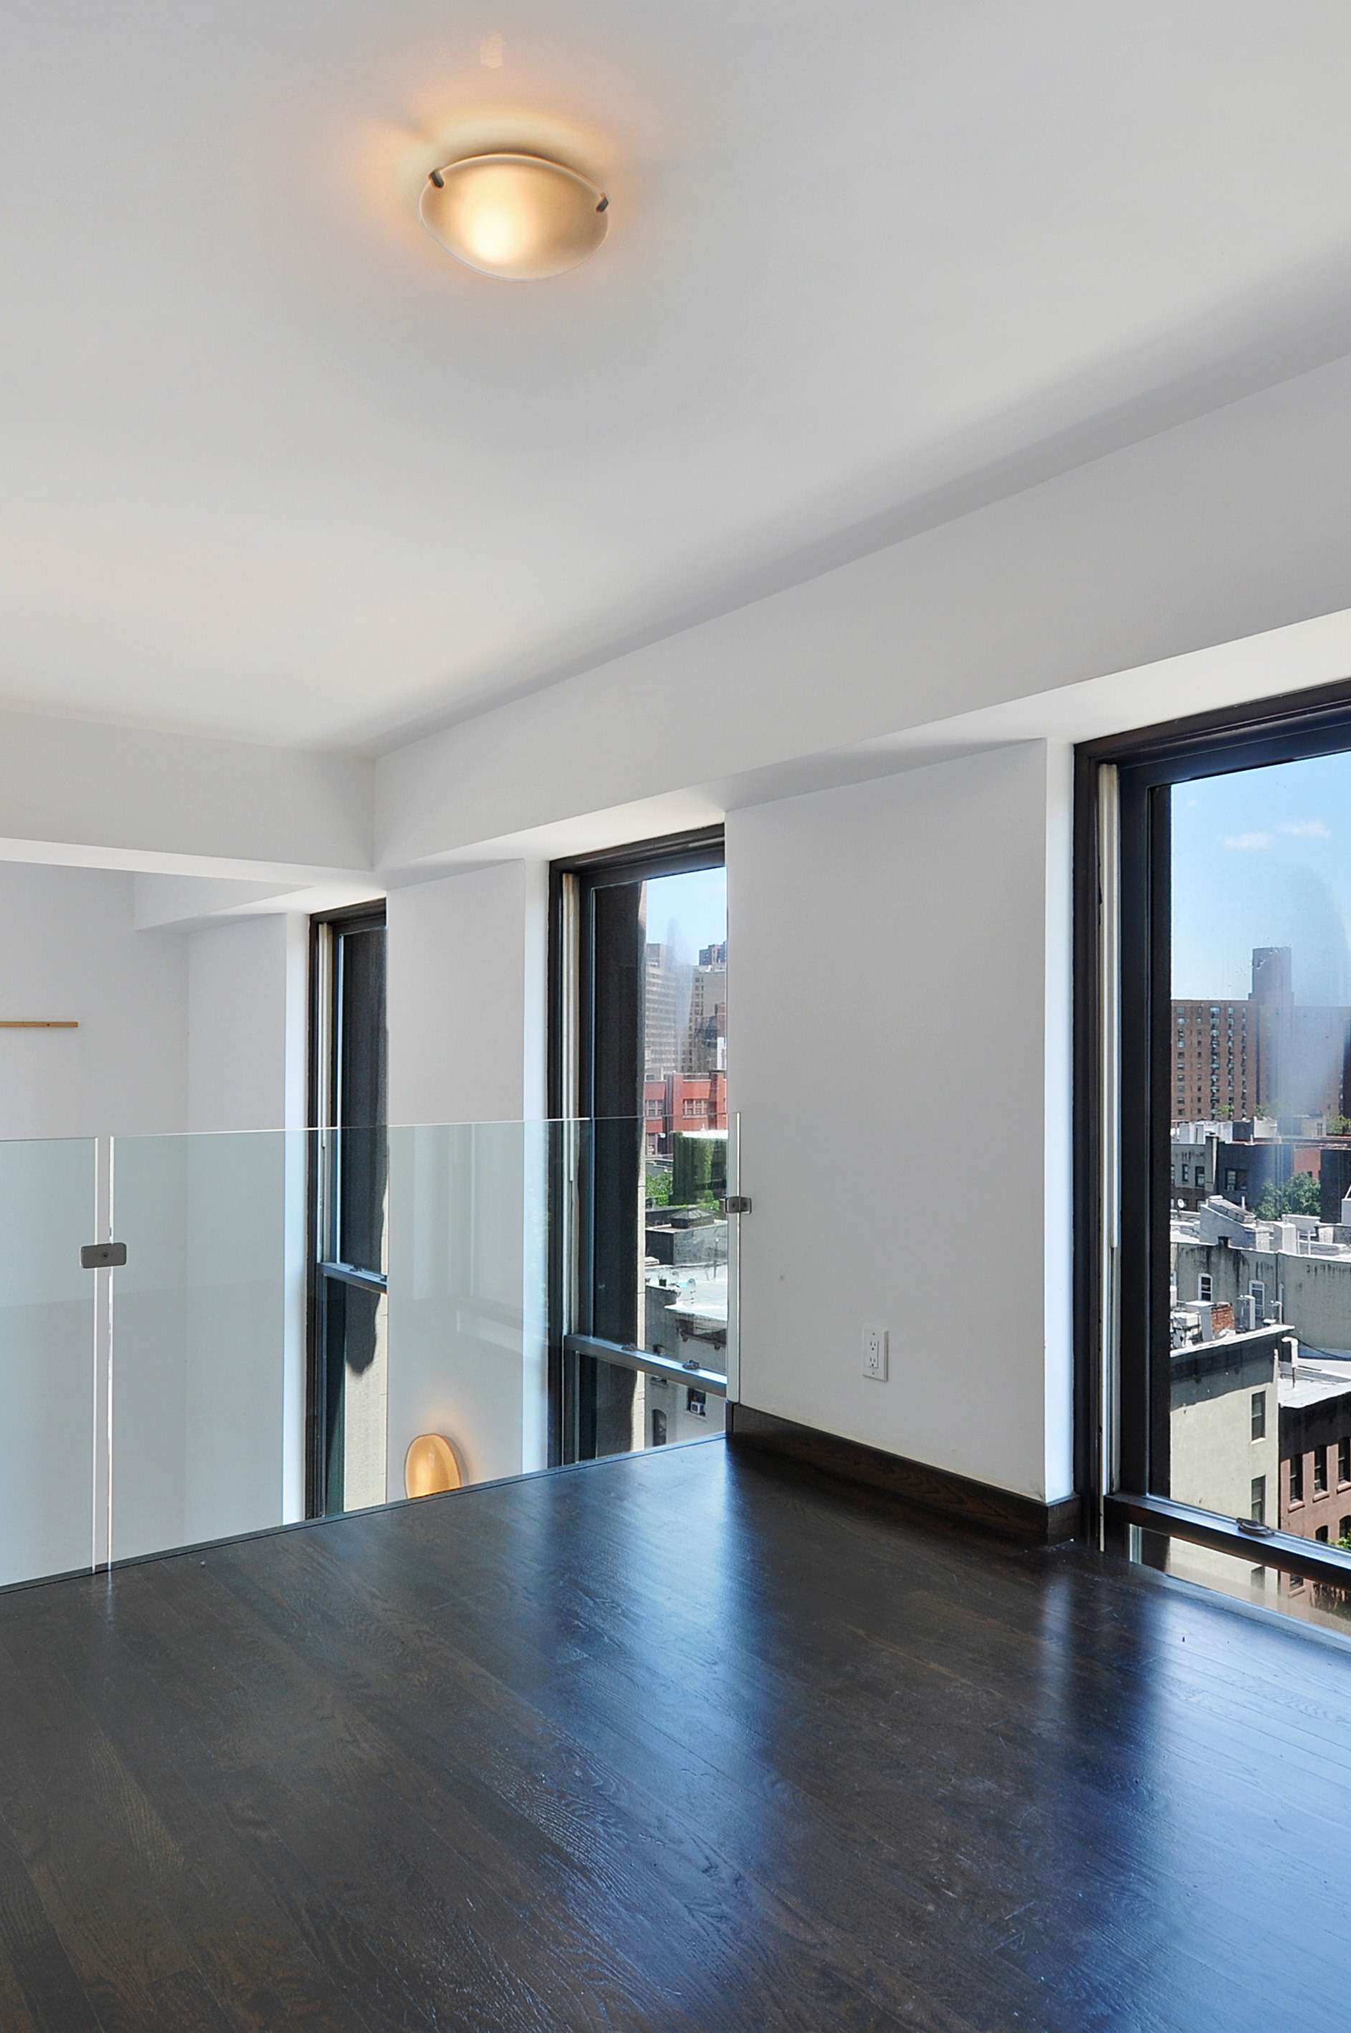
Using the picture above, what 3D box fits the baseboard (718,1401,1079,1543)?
[{"bbox_3d":[0.528,1.125,3.225,0.125,0.093,1.062,1,-2,-39],"label":"baseboard"}]

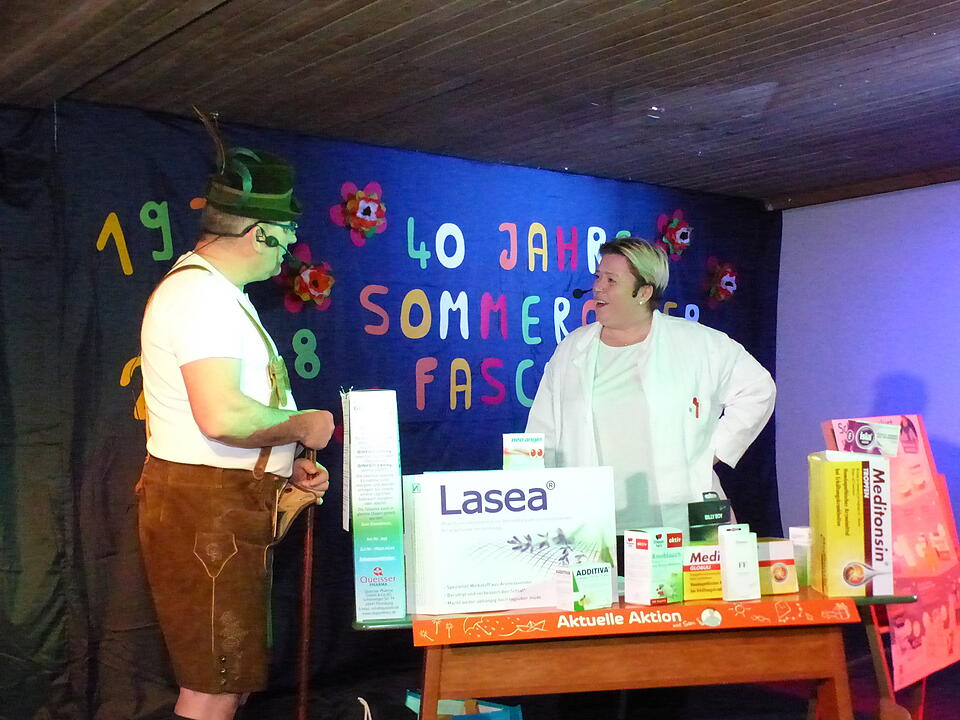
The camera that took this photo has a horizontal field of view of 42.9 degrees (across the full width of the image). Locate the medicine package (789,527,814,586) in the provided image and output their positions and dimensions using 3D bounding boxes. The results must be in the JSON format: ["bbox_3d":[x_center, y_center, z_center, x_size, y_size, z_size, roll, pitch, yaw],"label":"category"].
[{"bbox_3d":[0.775,0.468,2.924,0.060,0.142,0.045,-2,-2,5],"label":"medicine package"}]

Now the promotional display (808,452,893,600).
[{"bbox_3d":[0.875,0.389,2.893,0.148,0.318,0.165,-2,-3,3],"label":"promotional display"}]

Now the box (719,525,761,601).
[{"bbox_3d":[0.598,0.466,2.817,0.082,0.168,0.046,-1,-3,-12],"label":"box"}]

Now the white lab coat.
[{"bbox_3d":[0.474,0.253,3.343,0.610,0.800,0.370,-3,-3,28],"label":"white lab coat"}]

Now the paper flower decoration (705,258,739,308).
[{"bbox_3d":[1.356,-0.441,6.851,0.260,0.280,0.080,1,-3,-39],"label":"paper flower decoration"}]

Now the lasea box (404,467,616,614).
[{"bbox_3d":[0.064,0.407,2.805,0.485,0.315,0.100,-1,-3,-9],"label":"lasea box"}]

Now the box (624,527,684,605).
[{"bbox_3d":[0.402,0.476,2.838,0.105,0.170,0.082,0,-4,-37],"label":"box"}]

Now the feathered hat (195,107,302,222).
[{"bbox_3d":[-0.594,-0.501,3.130,0.270,0.280,0.245,-1,-3,-12],"label":"feathered hat"}]

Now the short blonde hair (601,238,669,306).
[{"bbox_3d":[0.428,-0.247,3.400,0.200,0.195,0.168,0,-3,-24],"label":"short blonde hair"}]

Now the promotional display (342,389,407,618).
[{"bbox_3d":[-0.238,0.322,2.788,0.110,0.515,0.150,-1,-3,-9],"label":"promotional display"}]

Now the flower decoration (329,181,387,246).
[{"bbox_3d":[-0.533,-0.638,5.312,0.270,0.280,0.080,1,-3,-39],"label":"flower decoration"}]

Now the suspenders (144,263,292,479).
[{"bbox_3d":[-0.647,0.026,3.020,0.360,0.530,0.350,-2,-3,0],"label":"suspenders"}]

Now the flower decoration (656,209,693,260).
[{"bbox_3d":[0.987,-0.637,6.192,0.265,0.265,0.080,1,-4,-43],"label":"flower decoration"}]

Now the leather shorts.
[{"bbox_3d":[-0.686,0.546,3.120,0.350,0.585,0.410,-1,-3,-12],"label":"leather shorts"}]

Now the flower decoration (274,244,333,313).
[{"bbox_3d":[-0.666,-0.310,4.646,0.270,0.265,0.080,1,-4,-43],"label":"flower decoration"}]

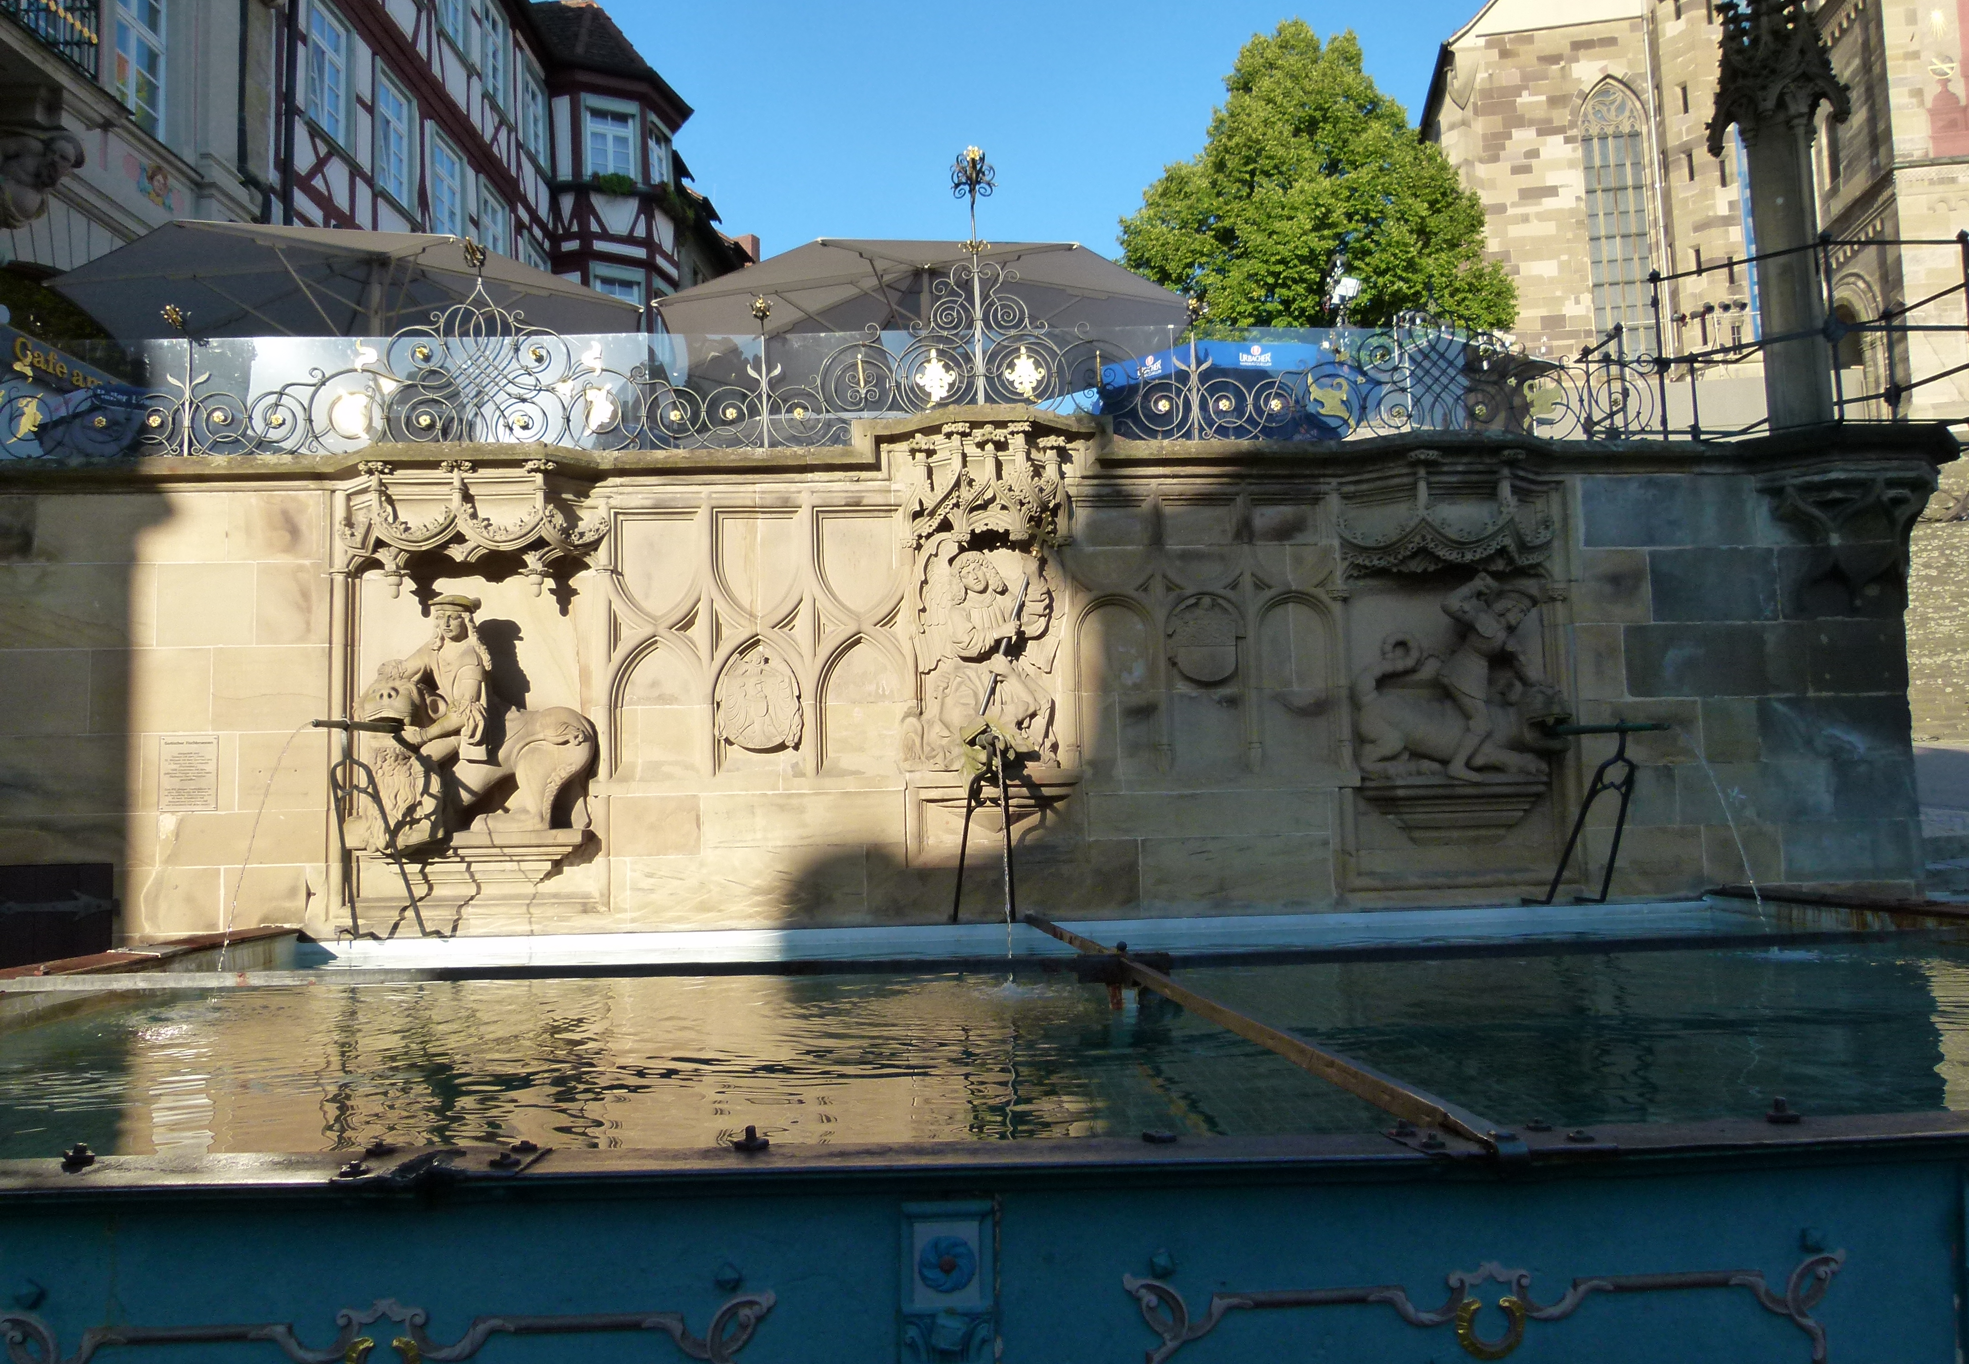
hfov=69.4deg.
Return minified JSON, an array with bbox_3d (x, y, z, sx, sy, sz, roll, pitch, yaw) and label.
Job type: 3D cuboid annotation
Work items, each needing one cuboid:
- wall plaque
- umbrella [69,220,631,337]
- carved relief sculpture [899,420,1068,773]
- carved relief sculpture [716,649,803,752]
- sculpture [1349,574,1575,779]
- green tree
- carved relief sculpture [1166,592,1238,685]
[{"bbox_3d":[-3.967,0.452,7.088,0.300,0.390,0.025,-1,-6,-2],"label":"wall plaque"},{"bbox_3d":[-4.779,-1.870,11.206,4.250,2.950,4.250,-1,-6,-2],"label":"umbrella"},{"bbox_3d":[-0.016,-0.427,7.244,0.803,1.738,0.400,-1,-6,-2],"label":"carved relief sculpture"},{"bbox_3d":[-1.151,0.095,7.271,0.440,0.525,0.100,-1,-6,-2],"label":"carved relief sculpture"},{"bbox_3d":[2.438,-0.008,7.308,0.926,1.018,0.370,-1,-6,-2],"label":"sculpture"},{"bbox_3d":[8.970,-11.191,38.352,10.369,14.000,10.057,-1,-6,0],"label":"green tree"},{"bbox_3d":[1.135,-0.215,7.396,0.370,0.465,0.100,-1,-6,-2],"label":"carved relief sculpture"}]

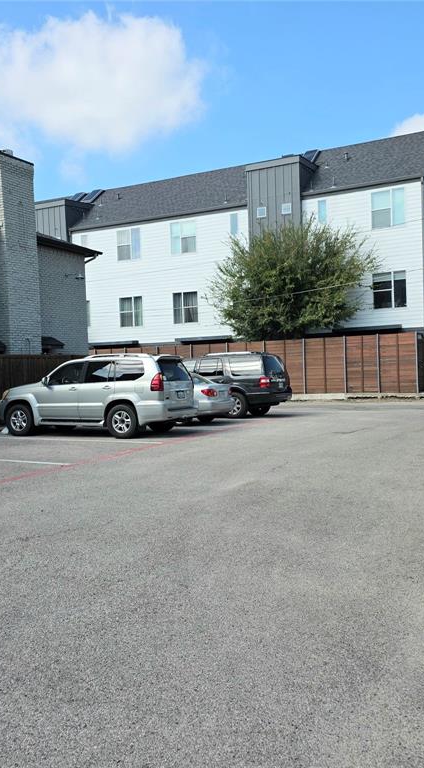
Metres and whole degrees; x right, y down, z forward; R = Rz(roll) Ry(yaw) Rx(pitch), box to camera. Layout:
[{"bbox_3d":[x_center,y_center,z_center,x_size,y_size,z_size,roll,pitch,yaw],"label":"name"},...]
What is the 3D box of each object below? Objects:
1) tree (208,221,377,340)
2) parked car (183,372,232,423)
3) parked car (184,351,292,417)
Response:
[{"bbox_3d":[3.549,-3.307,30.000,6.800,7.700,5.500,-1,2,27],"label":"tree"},{"bbox_3d":[-1.654,0.368,19.325,4.530,1.480,1.700,-1,2,31],"label":"parked car"},{"bbox_3d":[-0.103,0.026,21.994,5.240,1.960,2.000,-1,2,26],"label":"parked car"}]

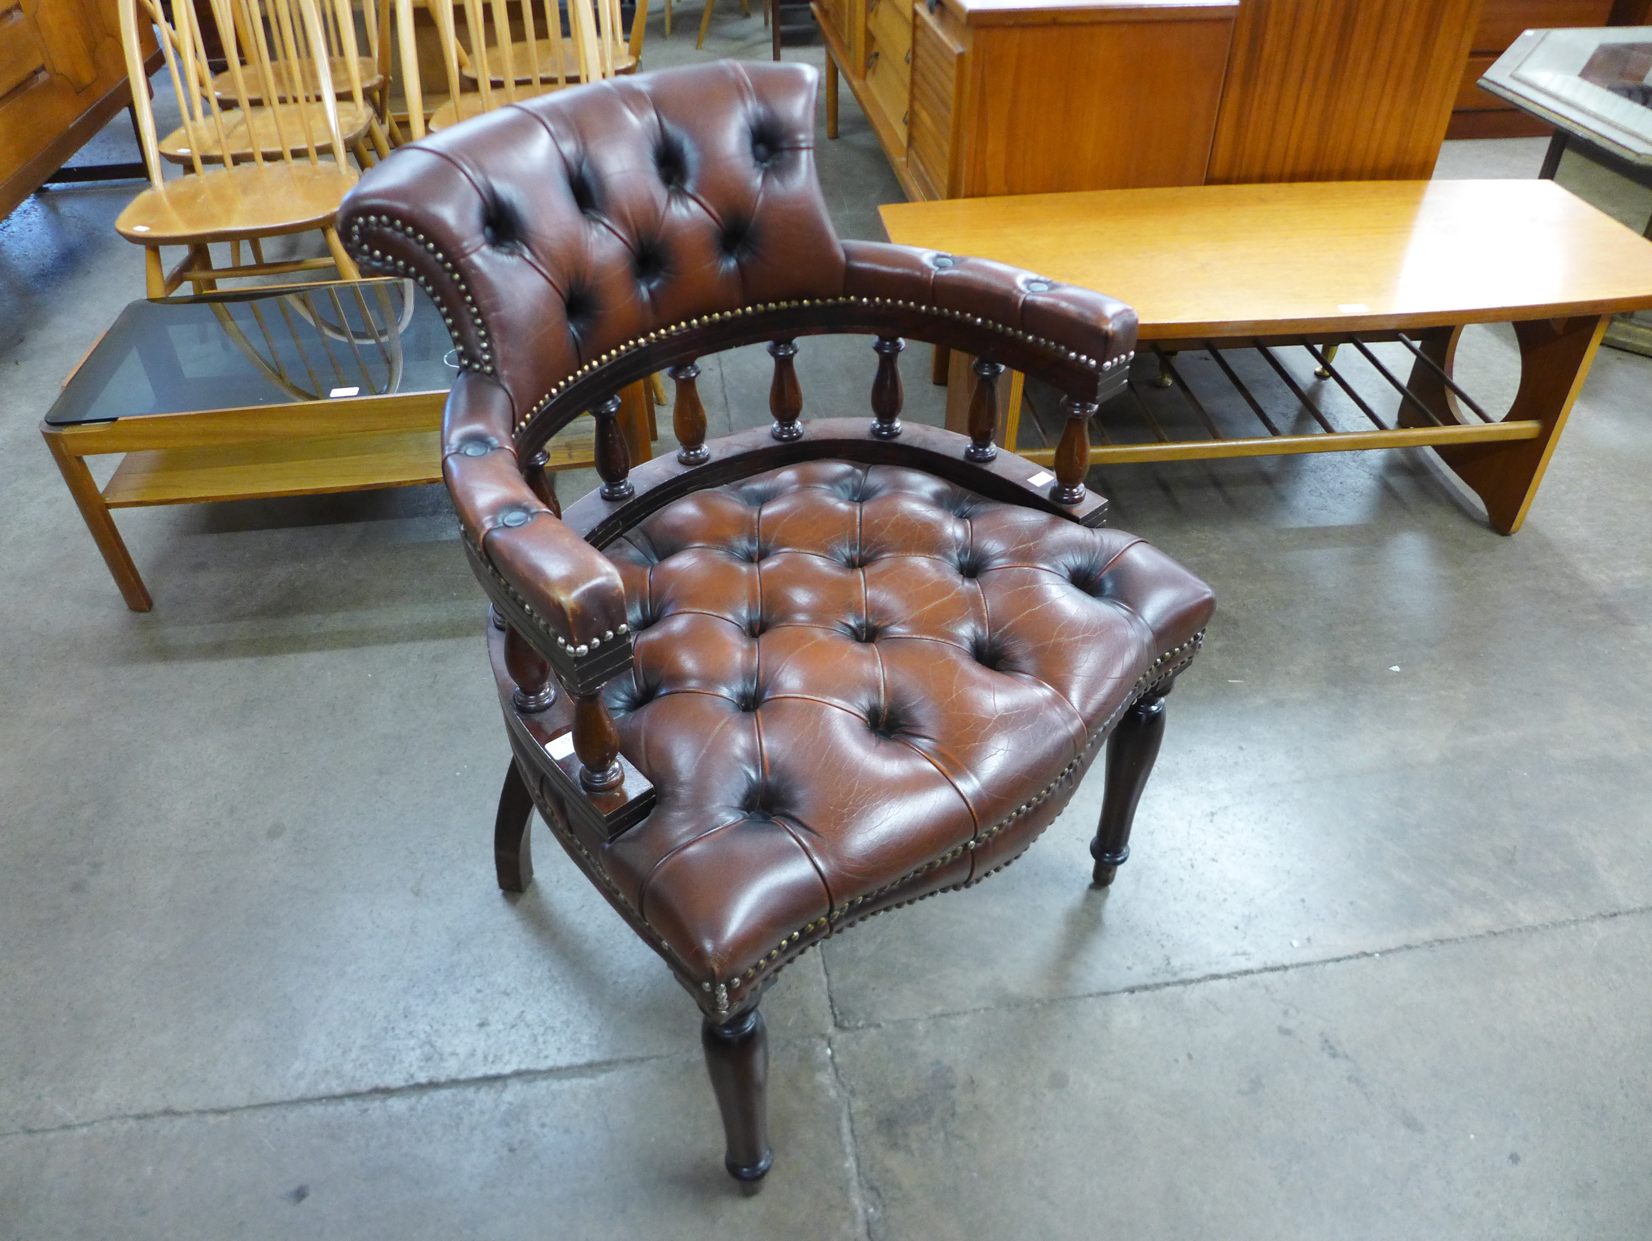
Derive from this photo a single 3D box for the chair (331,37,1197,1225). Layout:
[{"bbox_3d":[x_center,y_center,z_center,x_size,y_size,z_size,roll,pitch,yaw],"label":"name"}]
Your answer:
[{"bbox_3d":[-0.044,-0.009,1.175,0.634,0.867,0.682,-30,49,-30],"label":"chair"}]

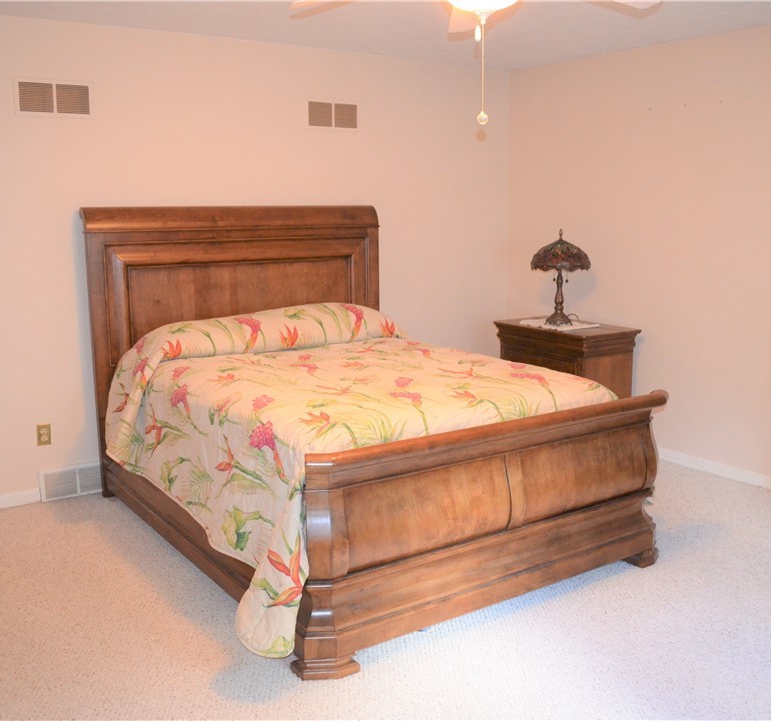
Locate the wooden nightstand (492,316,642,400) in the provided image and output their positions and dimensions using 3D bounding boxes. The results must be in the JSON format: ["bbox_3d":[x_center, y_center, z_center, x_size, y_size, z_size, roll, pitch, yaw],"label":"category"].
[{"bbox_3d":[1.126,0.174,5.131,0.491,0.760,0.834,-6,11,-31],"label":"wooden nightstand"}]

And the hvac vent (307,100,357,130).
[{"bbox_3d":[-0.306,-1.469,4.885,0.363,0.166,0.018,-7,12,-34],"label":"hvac vent"}]

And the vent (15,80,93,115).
[{"bbox_3d":[-1.611,-1.280,3.989,0.366,0.172,0.018,-7,12,-34],"label":"vent"}]

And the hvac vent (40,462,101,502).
[{"bbox_3d":[-1.617,0.635,4.301,0.370,0.155,0.026,-7,12,-34],"label":"hvac vent"}]

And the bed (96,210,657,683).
[{"bbox_3d":[-0.151,0.041,3.778,1.738,1.490,2.284,-7,12,-34],"label":"bed"}]

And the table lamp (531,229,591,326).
[{"bbox_3d":[1.106,-0.523,5.150,0.386,0.608,0.386,0,10,0],"label":"table lamp"}]

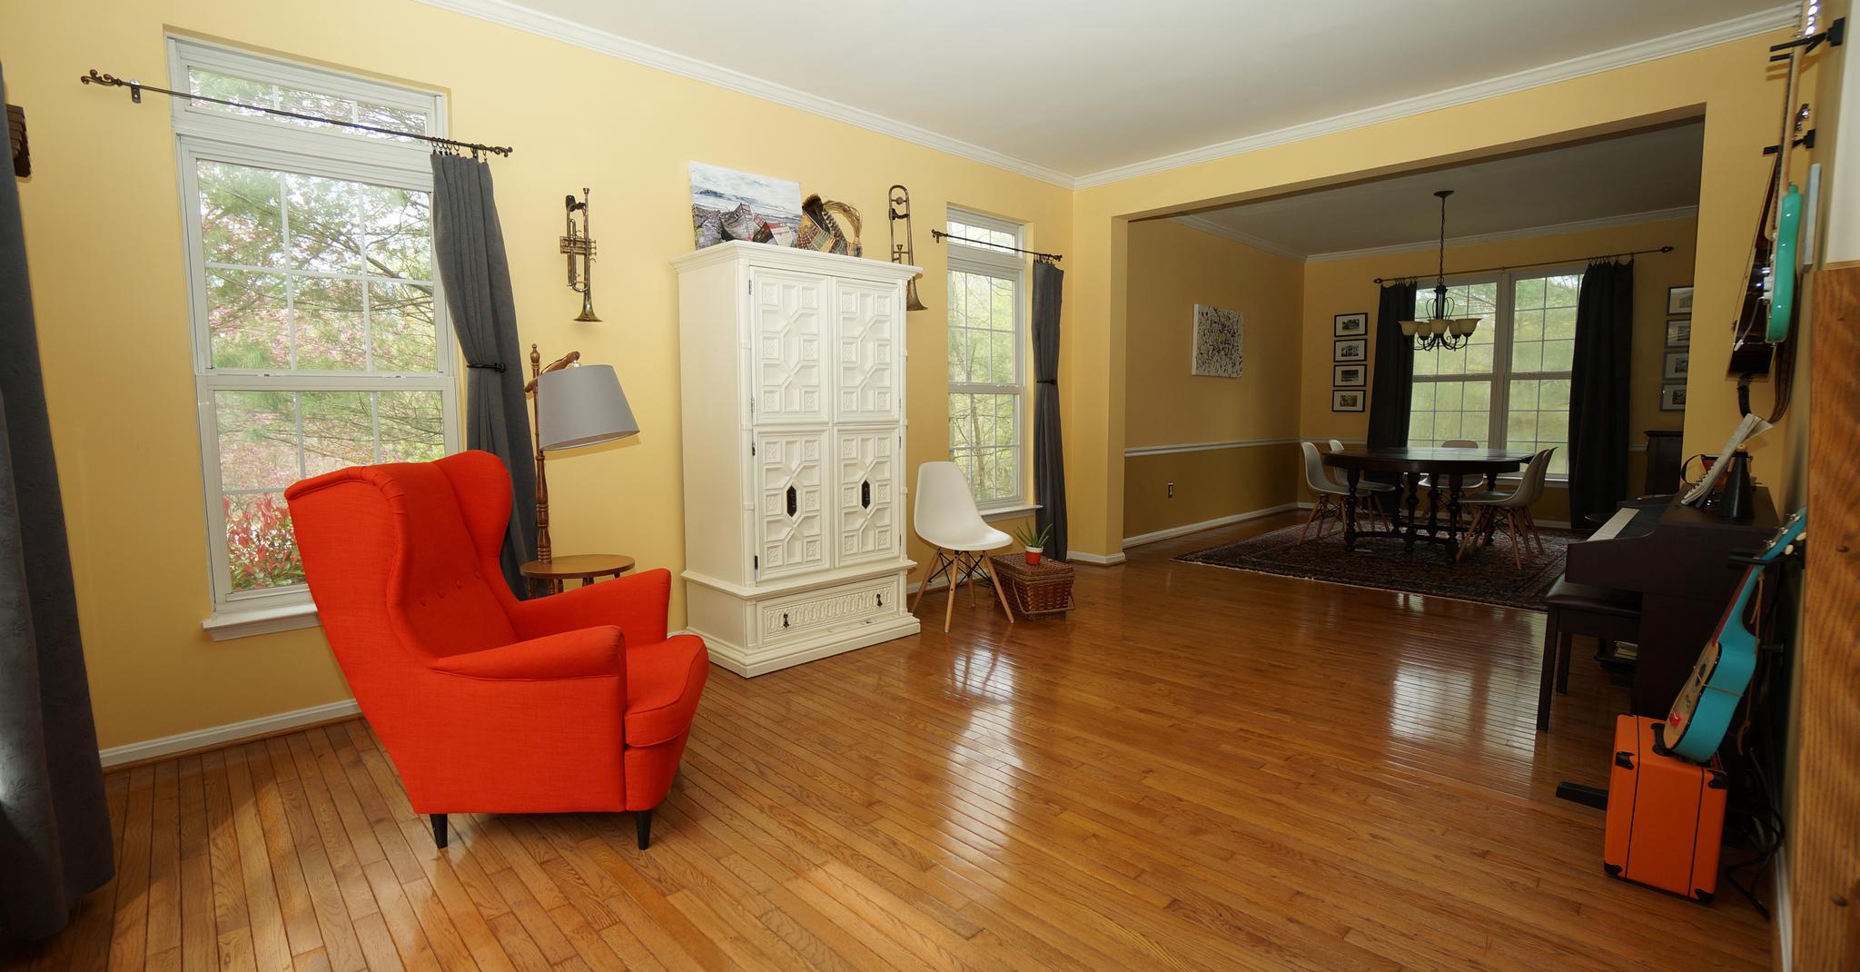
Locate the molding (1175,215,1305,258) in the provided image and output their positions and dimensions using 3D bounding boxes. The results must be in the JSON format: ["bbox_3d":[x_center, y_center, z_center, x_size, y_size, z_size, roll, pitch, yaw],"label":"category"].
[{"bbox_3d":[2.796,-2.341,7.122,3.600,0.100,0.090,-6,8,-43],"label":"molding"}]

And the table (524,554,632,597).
[{"bbox_3d":[-1.342,0.566,2.987,0.410,0.520,0.410,-6,8,-43],"label":"table"}]

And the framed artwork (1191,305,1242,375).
[{"bbox_3d":[2.616,-1.292,7.018,0.860,0.600,0.040,-5,7,-43],"label":"framed artwork"}]

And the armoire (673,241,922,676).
[{"bbox_3d":[-0.600,-0.143,3.688,0.975,1.775,0.570,-5,7,-43],"label":"armoire"}]

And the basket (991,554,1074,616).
[{"bbox_3d":[0.553,0.556,4.293,0.280,0.256,0.500,-2,6,-18],"label":"basket"}]

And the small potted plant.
[{"bbox_3d":[0.564,0.313,4.248,0.190,0.236,0.200,0,5,0],"label":"small potted plant"}]

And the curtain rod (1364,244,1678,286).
[{"bbox_3d":[5.272,-2.005,7.095,0.090,0.060,2.240,-5,7,-43],"label":"curtain rod"}]

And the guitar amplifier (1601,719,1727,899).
[{"bbox_3d":[1.784,0.769,1.894,0.190,0.295,0.320,4,7,40],"label":"guitar amplifier"}]

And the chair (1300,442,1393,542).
[{"bbox_3d":[3.250,0.062,6.170,0.465,0.820,0.540,-5,7,-42],"label":"chair"}]

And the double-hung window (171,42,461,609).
[{"bbox_3d":[-2.134,-0.520,2.788,0.790,1.880,0.100,-6,8,-43],"label":"double-hung window"}]

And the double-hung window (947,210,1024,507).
[{"bbox_3d":[0.388,-0.788,5.135,0.800,1.880,0.100,-6,8,-43],"label":"double-hung window"}]

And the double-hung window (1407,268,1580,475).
[{"bbox_3d":[5.345,-1.031,7.289,0.110,1.870,1.600,-6,8,-43],"label":"double-hung window"}]

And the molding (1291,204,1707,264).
[{"bbox_3d":[5.220,-2.318,7.177,0.080,0.090,3.350,-5,7,-43],"label":"molding"}]

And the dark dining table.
[{"bbox_3d":[3.996,0.111,6.093,2.000,0.750,1.100,-6,8,-43],"label":"dark dining table"}]

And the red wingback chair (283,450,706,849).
[{"bbox_3d":[-1.116,0.397,2.245,0.950,1.000,0.820,-1,6,-10],"label":"red wingback chair"}]

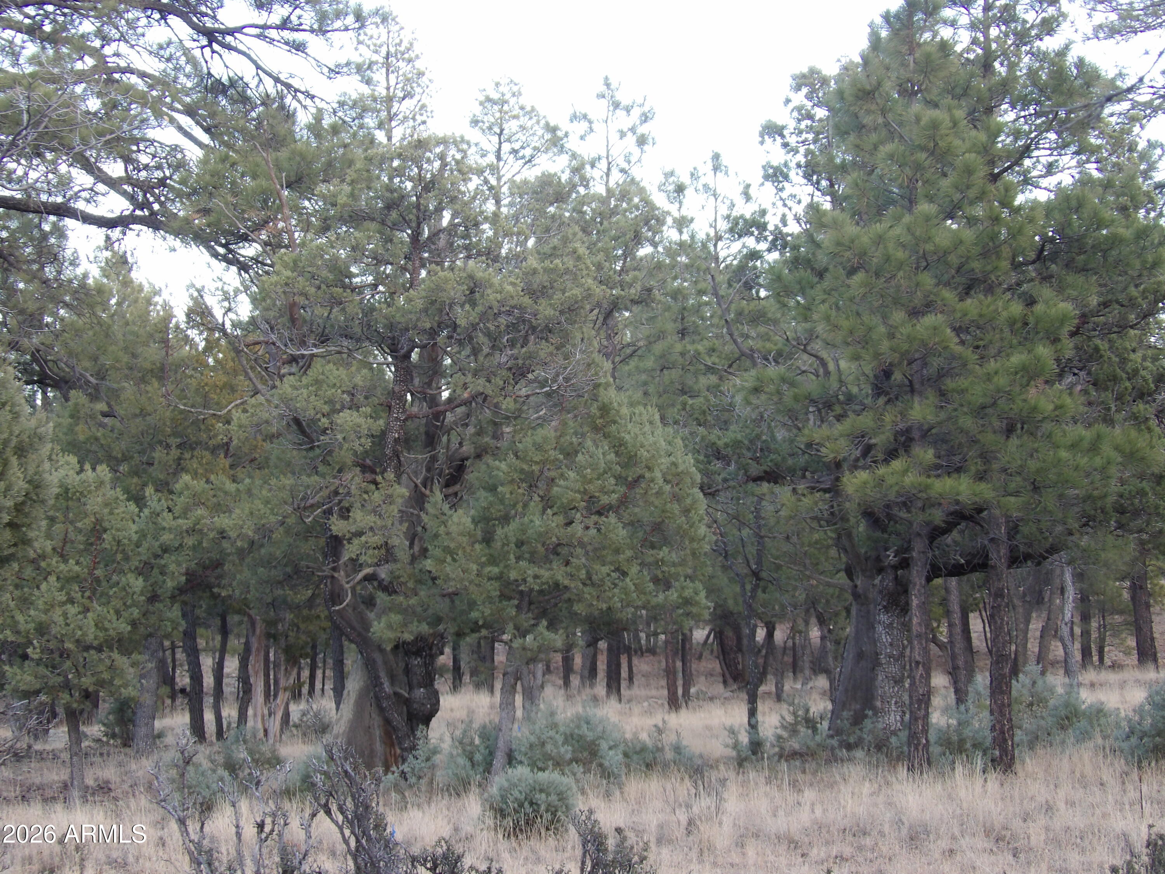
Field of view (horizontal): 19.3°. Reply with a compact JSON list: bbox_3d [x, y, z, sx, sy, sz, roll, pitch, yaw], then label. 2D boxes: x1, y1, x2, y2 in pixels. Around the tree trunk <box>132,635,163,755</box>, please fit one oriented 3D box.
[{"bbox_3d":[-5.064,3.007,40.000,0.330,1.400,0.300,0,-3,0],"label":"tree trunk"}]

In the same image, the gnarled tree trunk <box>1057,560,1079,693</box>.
[{"bbox_3d":[8.628,3.364,61.000,0.370,2.345,0.320,0,-3,0],"label":"gnarled tree trunk"}]

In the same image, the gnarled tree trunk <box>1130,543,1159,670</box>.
[{"bbox_3d":[12.443,3.748,76.000,0.600,2.801,0.500,0,-3,0],"label":"gnarled tree trunk"}]

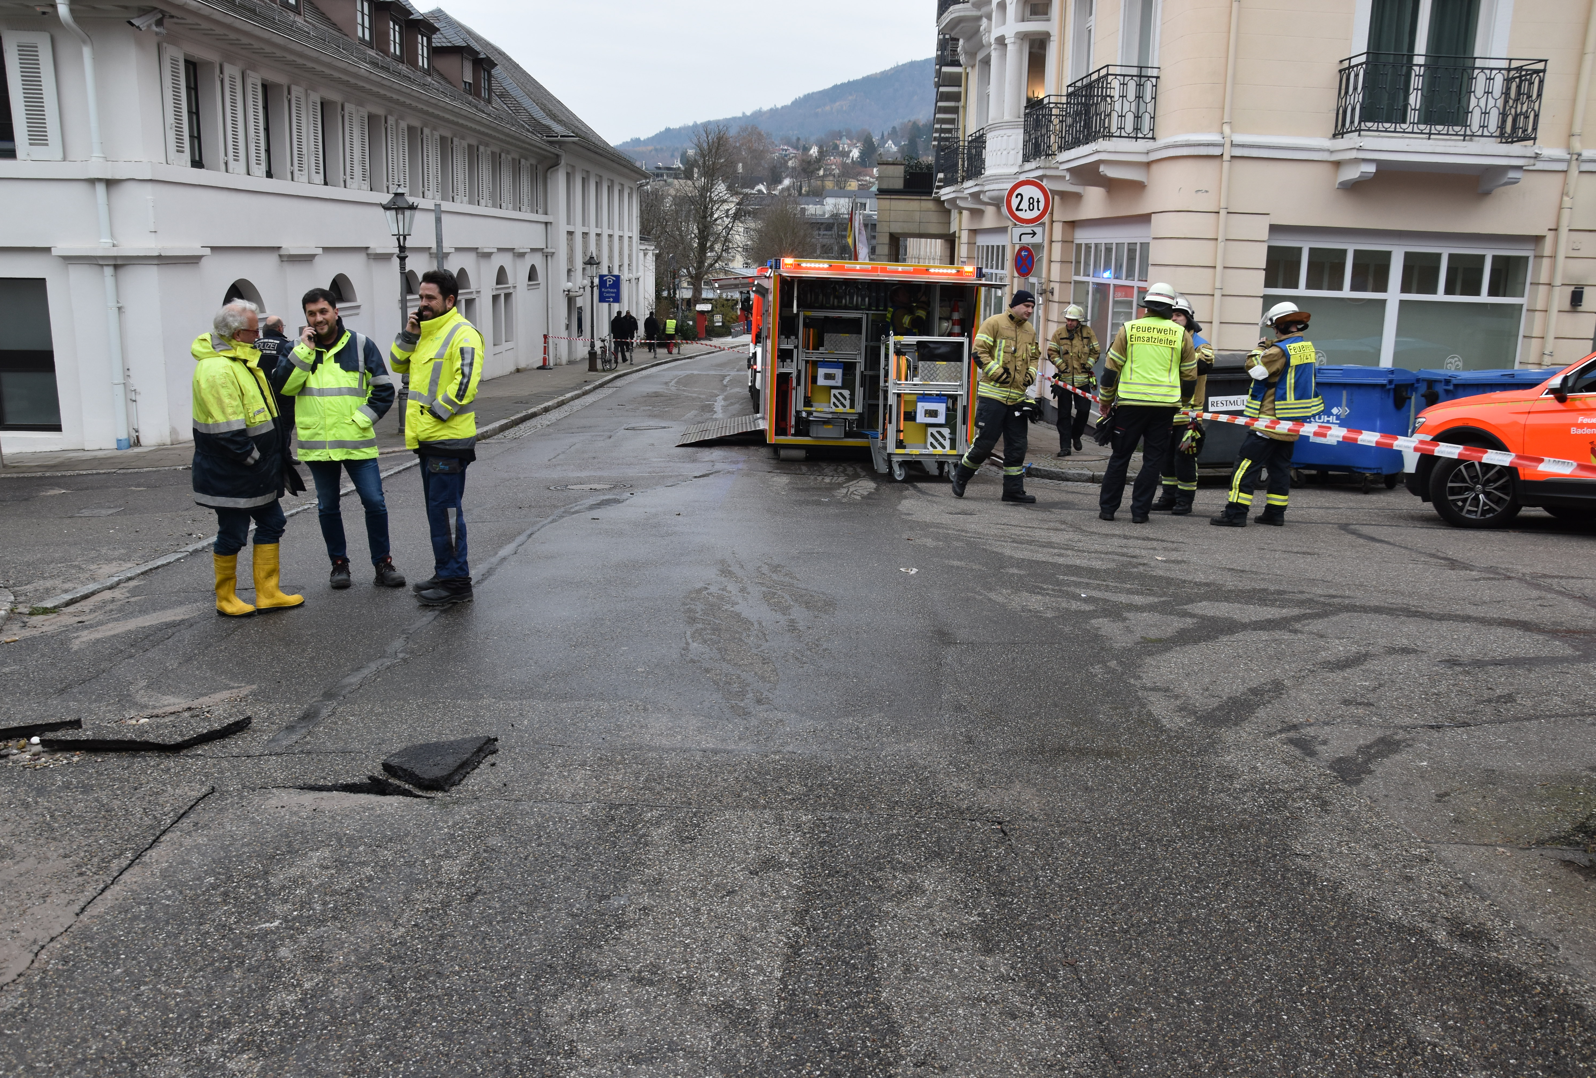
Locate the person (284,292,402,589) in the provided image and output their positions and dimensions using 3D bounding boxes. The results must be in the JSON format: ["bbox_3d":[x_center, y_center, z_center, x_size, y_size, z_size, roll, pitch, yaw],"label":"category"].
[{"bbox_3d":[-2.746,-0.606,7.272,0.700,1.790,0.460,0,13,-6],"label":"person"}]

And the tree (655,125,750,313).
[{"bbox_3d":[-5.715,-18.385,71.709,5.600,12.000,5.600,1,13,0],"label":"tree"}]

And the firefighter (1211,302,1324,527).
[{"bbox_3d":[3.948,-1.047,10.145,0.720,1.840,0.620,12,16,38],"label":"firefighter"}]

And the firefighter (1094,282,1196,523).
[{"bbox_3d":[2.917,-1.125,10.049,0.780,1.930,0.480,2,12,3],"label":"firefighter"}]

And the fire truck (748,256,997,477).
[{"bbox_3d":[0.617,-2.735,17.622,2.500,2.450,7.000,1,11,-5],"label":"fire truck"}]

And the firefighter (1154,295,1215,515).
[{"bbox_3d":[3.370,-1.183,10.556,0.460,1.870,0.580,-6,14,-34],"label":"firefighter"}]

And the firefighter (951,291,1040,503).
[{"bbox_3d":[1.794,-1.272,10.798,0.620,1.820,0.640,-7,15,-32],"label":"firefighter"}]

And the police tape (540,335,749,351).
[{"bbox_3d":[-4.482,-5.816,36.000,6.000,0.500,1.200,1,12,-3],"label":"police tape"}]

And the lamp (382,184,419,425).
[{"bbox_3d":[-5.768,-3.321,17.604,0.550,3.550,0.550,1,13,0],"label":"lamp"}]

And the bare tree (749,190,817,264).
[{"bbox_3d":[-1.181,-24.988,108.000,6.800,11.500,6.800,2,12,0],"label":"bare tree"}]

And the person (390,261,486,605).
[{"bbox_3d":[-2.036,-0.577,6.895,0.500,1.850,0.570,-4,11,-29],"label":"person"}]

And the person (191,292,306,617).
[{"bbox_3d":[-2.979,-0.438,6.581,0.540,1.685,0.570,2,10,2],"label":"person"}]

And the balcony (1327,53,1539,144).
[{"bbox_3d":[7.052,-4.828,13.311,2.000,0.880,0.660,2,13,1],"label":"balcony"}]

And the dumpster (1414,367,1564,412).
[{"bbox_3d":[7.538,-1.183,13.423,1.360,1.350,1.050,2,12,3],"label":"dumpster"}]

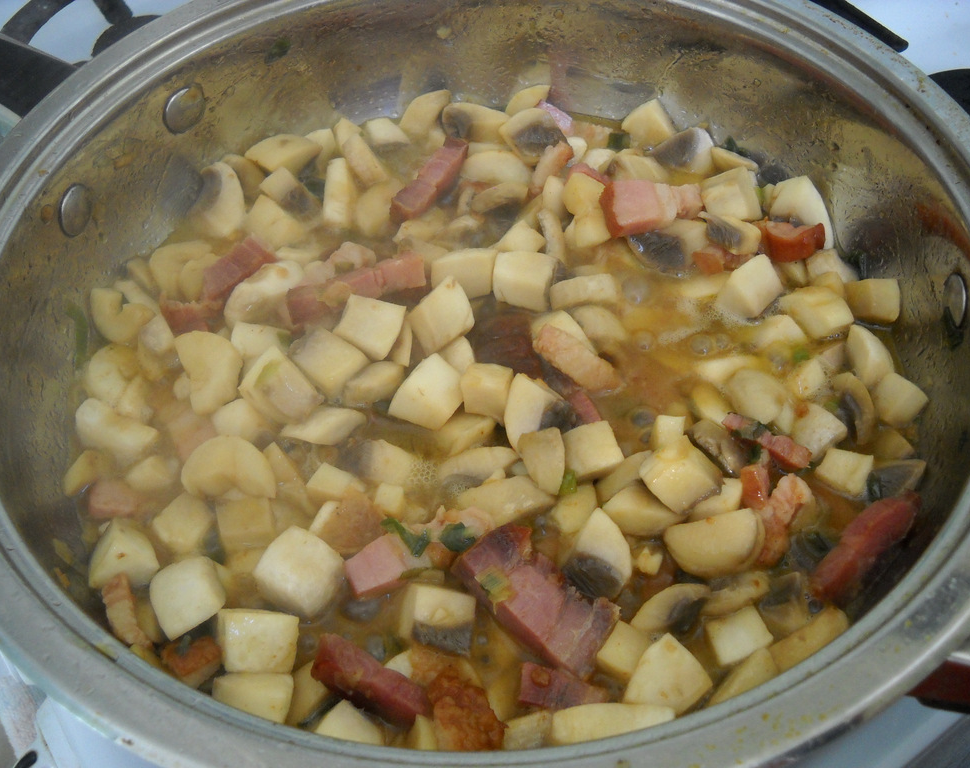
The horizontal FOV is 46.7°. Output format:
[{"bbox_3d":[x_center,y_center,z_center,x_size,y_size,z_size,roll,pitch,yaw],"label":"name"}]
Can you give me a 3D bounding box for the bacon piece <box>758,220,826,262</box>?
[{"bbox_3d":[0.100,-0.046,0.366,0.021,0.011,0.010,-3,51,0],"label":"bacon piece"}]

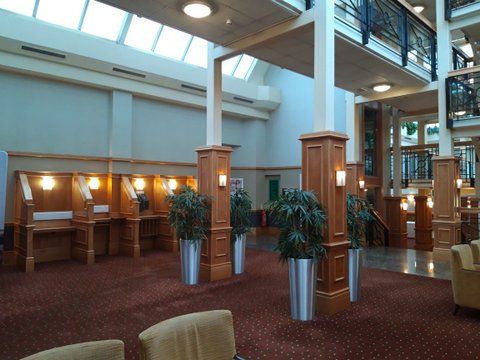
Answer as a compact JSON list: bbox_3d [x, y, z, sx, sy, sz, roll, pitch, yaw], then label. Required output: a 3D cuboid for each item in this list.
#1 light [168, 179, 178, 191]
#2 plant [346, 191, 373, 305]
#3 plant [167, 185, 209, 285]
[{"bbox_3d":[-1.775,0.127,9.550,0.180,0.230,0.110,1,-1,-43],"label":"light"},{"bbox_3d":[1.586,0.932,5.152,0.656,1.568,0.656,1,-2,-43],"label":"plant"},{"bbox_3d":[-0.860,0.906,6.080,0.720,1.648,0.720,0,-1,0],"label":"plant"}]

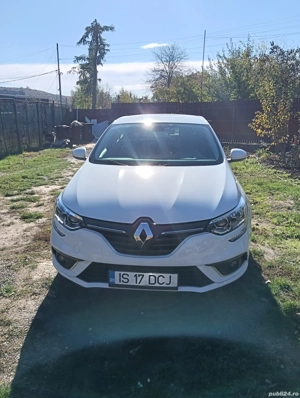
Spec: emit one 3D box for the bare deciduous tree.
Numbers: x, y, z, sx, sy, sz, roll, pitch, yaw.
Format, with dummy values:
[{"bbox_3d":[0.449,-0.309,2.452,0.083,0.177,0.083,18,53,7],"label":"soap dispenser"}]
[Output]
[{"bbox_3d":[1.819,-12.584,32.706,3.960,7.000,3.960,0,18,0],"label":"bare deciduous tree"}]

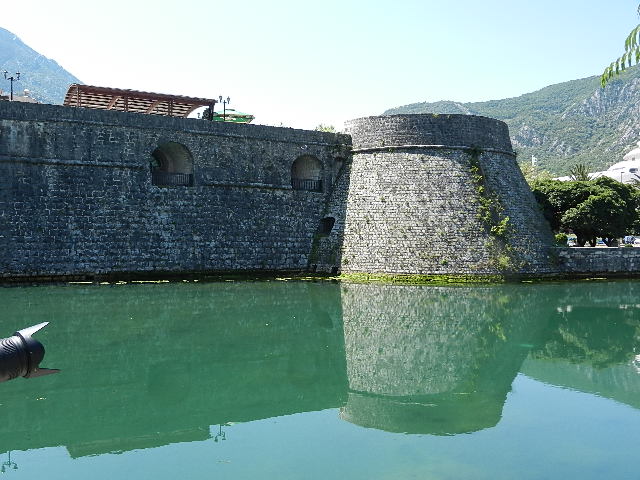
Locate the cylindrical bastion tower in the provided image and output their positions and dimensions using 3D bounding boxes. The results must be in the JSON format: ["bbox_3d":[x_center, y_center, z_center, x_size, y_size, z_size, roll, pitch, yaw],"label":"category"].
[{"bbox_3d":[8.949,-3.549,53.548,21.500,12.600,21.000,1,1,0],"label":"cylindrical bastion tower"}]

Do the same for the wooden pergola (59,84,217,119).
[{"bbox_3d":[-14.276,-9.877,48.709,10.800,3.100,5.000,0,1,-26],"label":"wooden pergola"}]

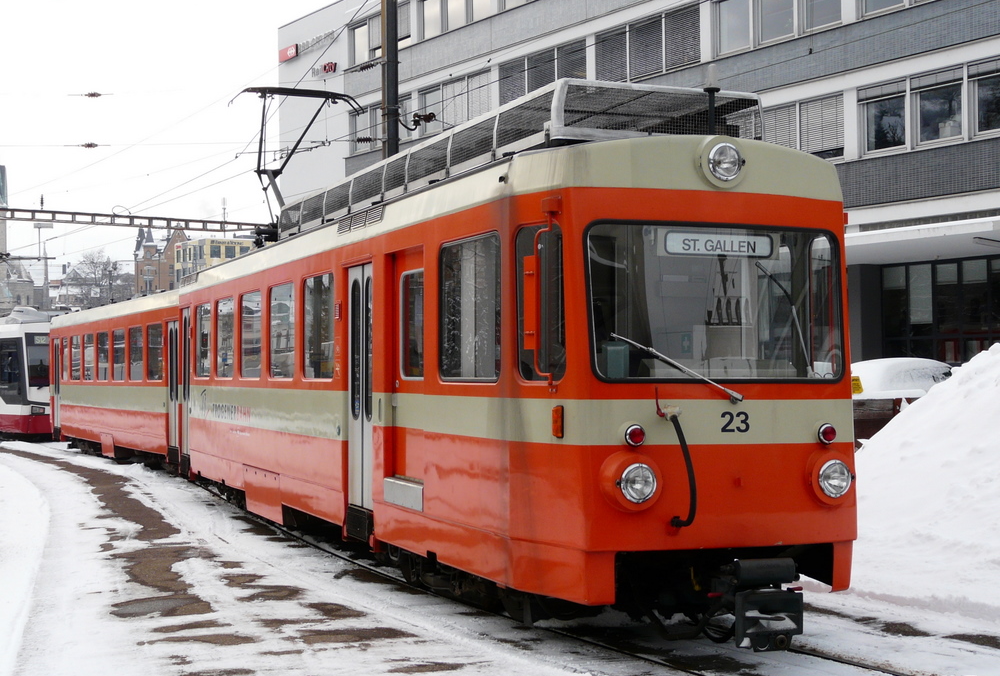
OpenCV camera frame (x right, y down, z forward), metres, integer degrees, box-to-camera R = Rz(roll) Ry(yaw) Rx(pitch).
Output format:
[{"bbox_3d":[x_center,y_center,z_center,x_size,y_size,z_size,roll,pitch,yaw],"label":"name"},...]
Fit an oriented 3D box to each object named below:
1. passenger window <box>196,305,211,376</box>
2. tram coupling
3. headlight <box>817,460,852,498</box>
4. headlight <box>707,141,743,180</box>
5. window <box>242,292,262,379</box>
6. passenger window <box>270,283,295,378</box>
[{"bbox_3d":[-4.172,0.046,19.910,0.060,1.008,1.120,1,-2,-22],"label":"passenger window"},{"bbox_3d":[1.596,1.639,8.704,0.430,0.540,0.400,1,-2,-22],"label":"tram coupling"},{"bbox_3d":[2.166,0.916,9.228,0.245,0.245,0.110,1,-2,-22],"label":"headlight"},{"bbox_3d":[1.444,-1.137,9.172,0.245,0.245,0.110,1,-2,-22],"label":"headlight"},{"bbox_3d":[-2.994,-0.026,17.027,0.060,0.993,1.180,1,-2,-22],"label":"window"},{"bbox_3d":[-2.399,-0.067,15.571,0.060,0.992,1.130,1,-2,-22],"label":"passenger window"}]

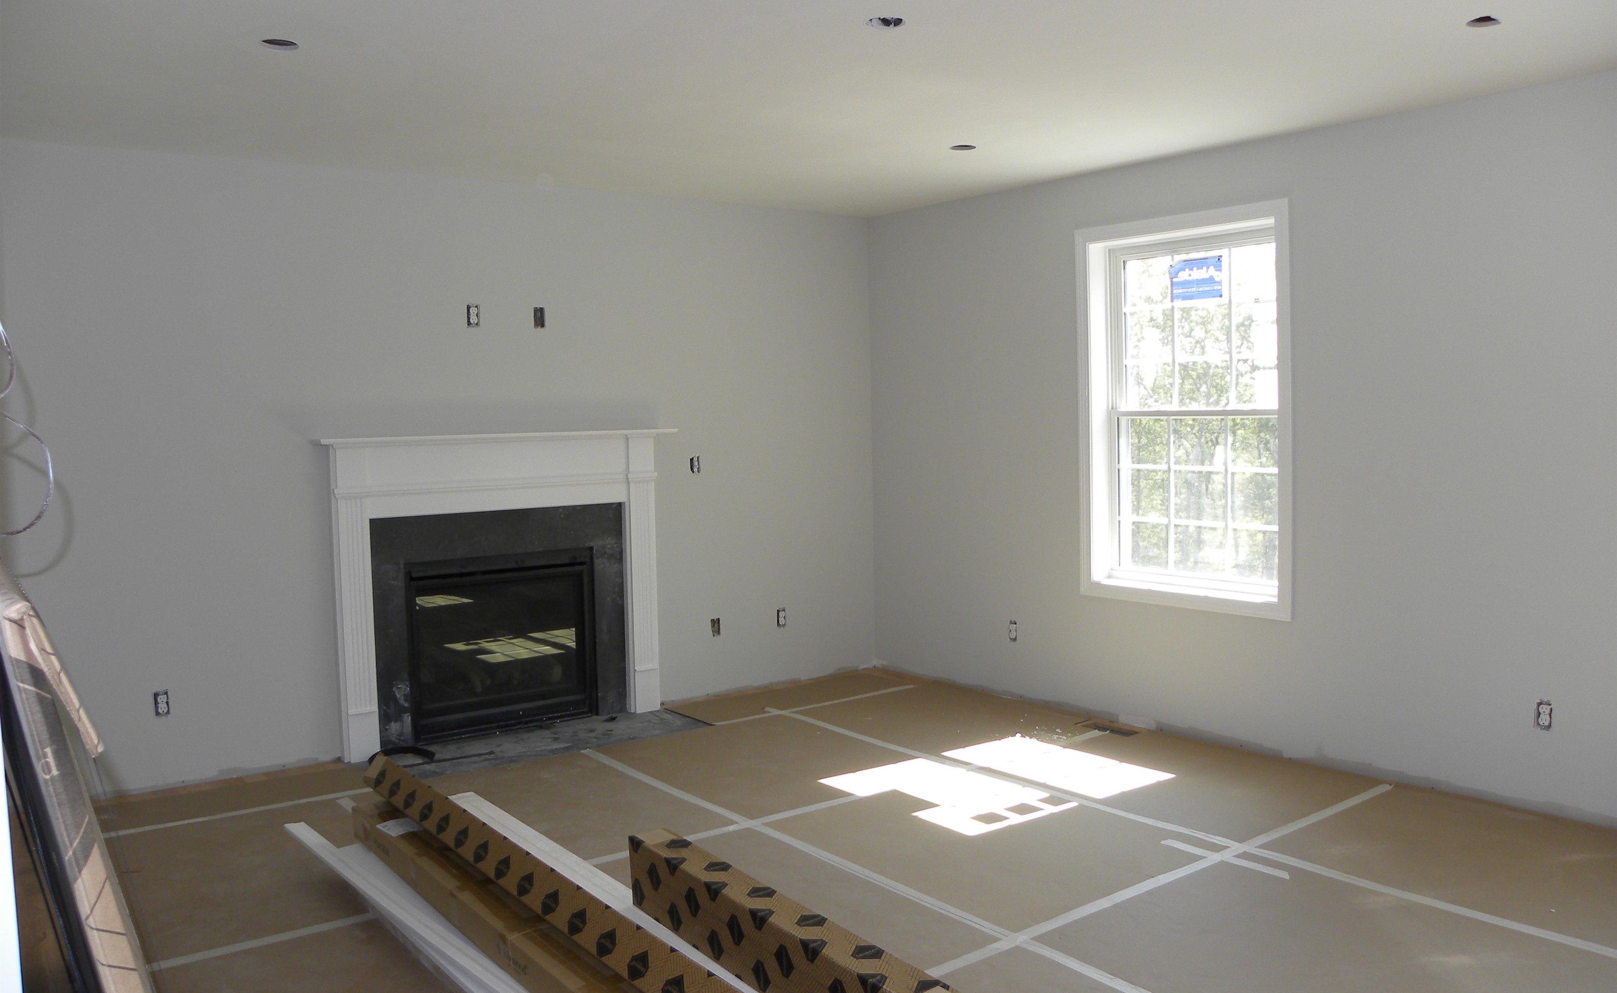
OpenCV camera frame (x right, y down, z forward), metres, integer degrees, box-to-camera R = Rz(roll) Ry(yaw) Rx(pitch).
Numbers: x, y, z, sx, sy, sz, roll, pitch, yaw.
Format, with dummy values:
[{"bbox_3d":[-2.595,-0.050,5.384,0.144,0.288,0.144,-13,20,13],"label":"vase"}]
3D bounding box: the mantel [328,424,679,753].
[{"bbox_3d":[-1.283,0.386,5.274,1.587,1.308,0.159,-4,5,-37],"label":"mantel"}]

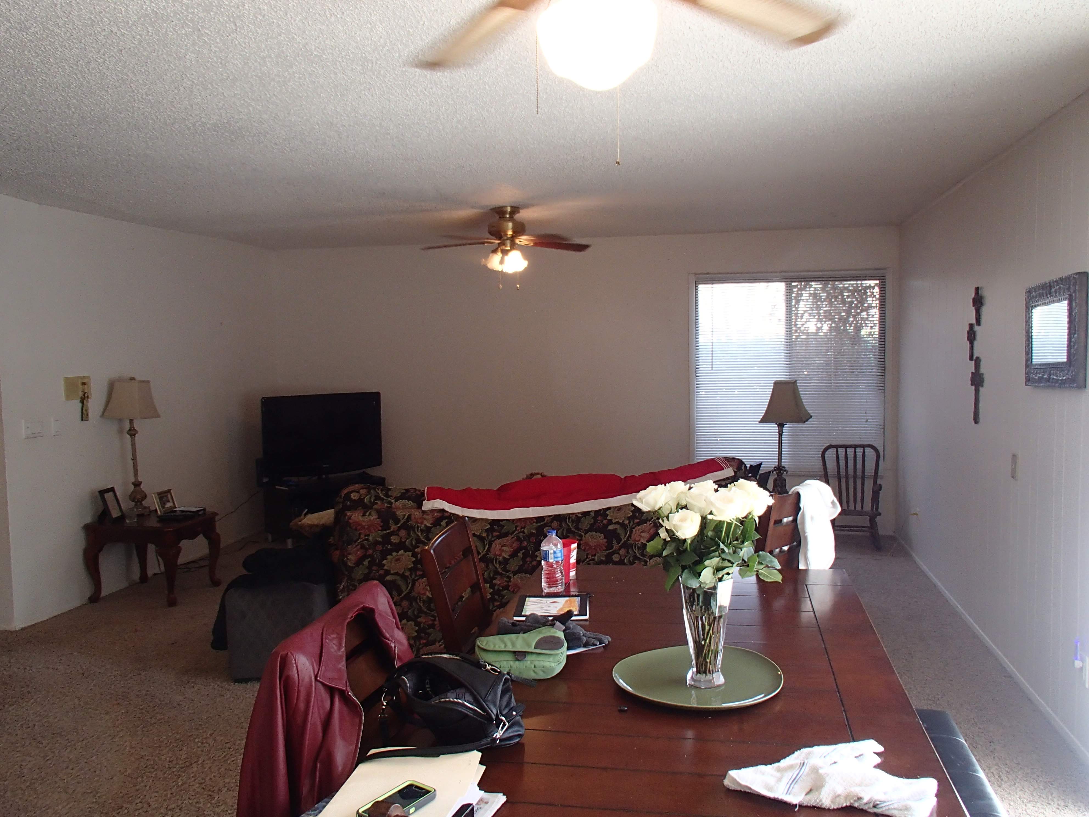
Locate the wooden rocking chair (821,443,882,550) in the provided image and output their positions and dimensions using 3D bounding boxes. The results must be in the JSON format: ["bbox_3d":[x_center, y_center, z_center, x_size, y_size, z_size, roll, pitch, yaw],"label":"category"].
[{"bbox_3d":[2.319,0.647,6.729,0.465,0.775,0.640,0,4,12],"label":"wooden rocking chair"}]

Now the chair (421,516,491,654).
[{"bbox_3d":[-0.014,0.867,2.638,0.580,0.990,0.475,0,4,8],"label":"chair"}]

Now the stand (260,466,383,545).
[{"bbox_3d":[-1.803,0.831,7.363,0.980,0.470,0.380,-5,6,-45],"label":"stand"}]

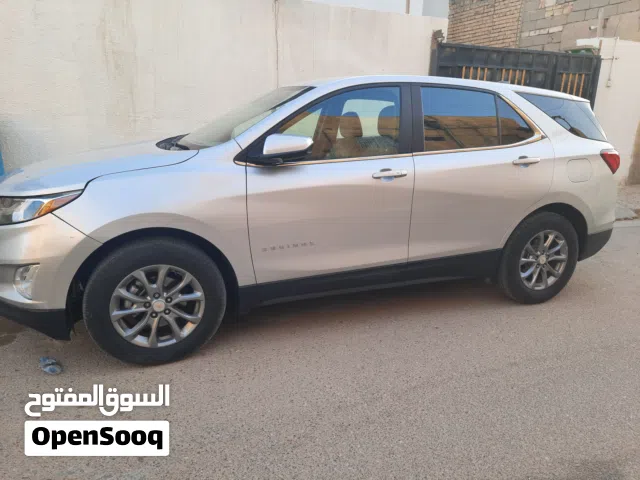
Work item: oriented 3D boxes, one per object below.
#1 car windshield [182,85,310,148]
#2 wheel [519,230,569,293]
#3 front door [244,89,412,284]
[{"bbox_3d":[-0.612,-0.849,3.062,0.840,0.110,1.420,-34,26,-10],"label":"car windshield"},{"bbox_3d":[1.654,0.134,3.404,0.465,0.465,0.180,-4,17,-22],"label":"wheel"},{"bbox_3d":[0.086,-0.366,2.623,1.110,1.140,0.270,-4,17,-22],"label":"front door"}]

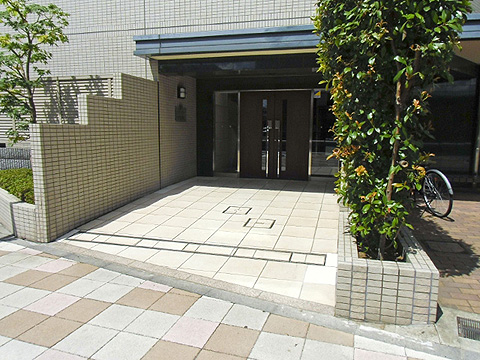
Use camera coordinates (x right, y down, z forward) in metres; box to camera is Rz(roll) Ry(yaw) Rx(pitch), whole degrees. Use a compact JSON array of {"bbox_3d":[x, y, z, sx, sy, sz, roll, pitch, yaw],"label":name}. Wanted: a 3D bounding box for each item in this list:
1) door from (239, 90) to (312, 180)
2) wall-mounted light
[{"bbox_3d":[0.760,-0.974,7.394,1.580,1.960,0.100,2,10,16],"label":"door"},{"bbox_3d":[-1.225,-1.848,7.006,0.090,0.245,0.250,2,10,16],"label":"wall-mounted light"}]

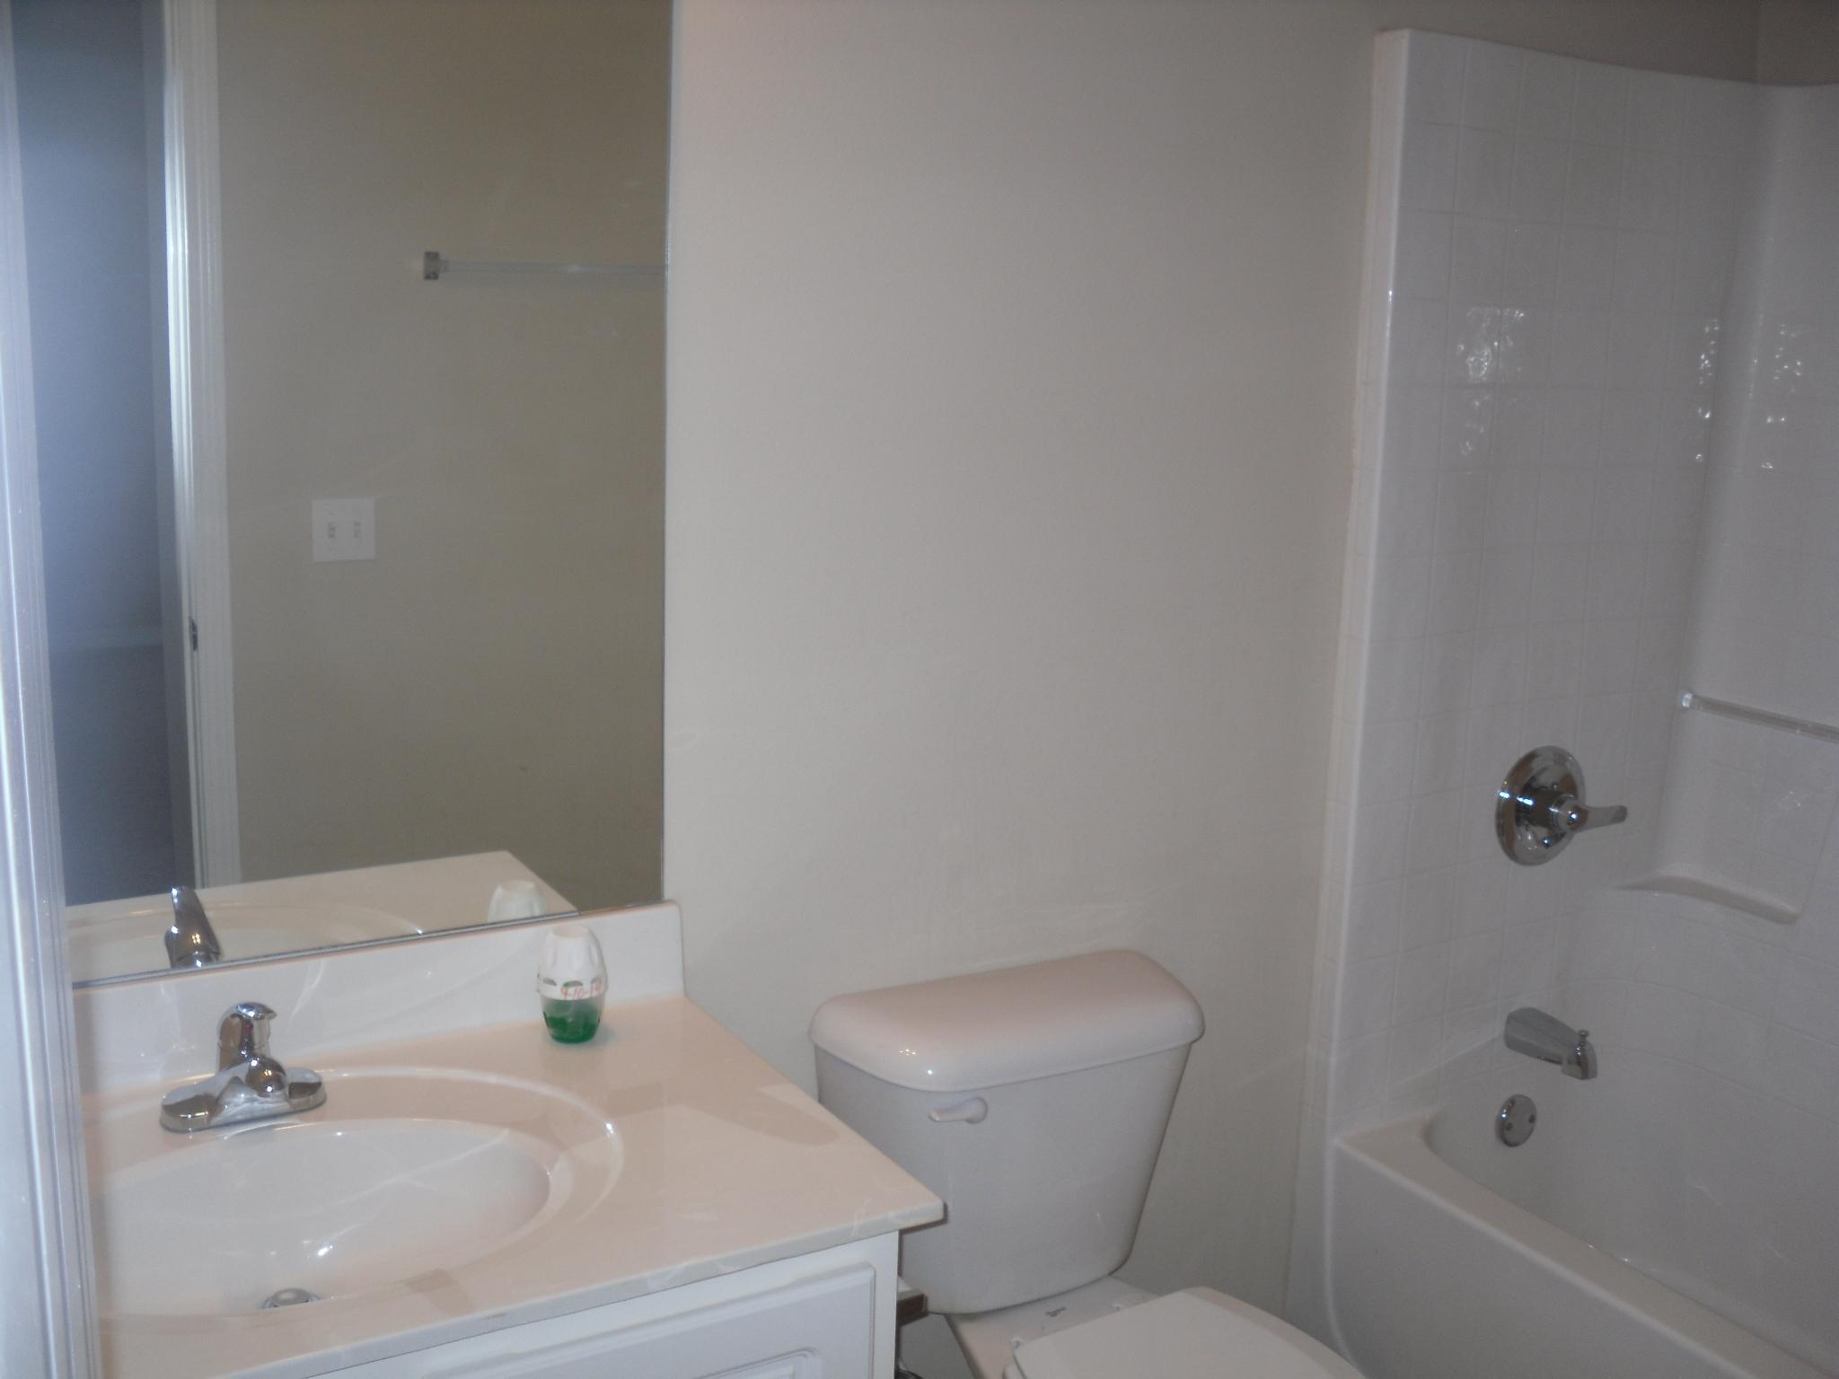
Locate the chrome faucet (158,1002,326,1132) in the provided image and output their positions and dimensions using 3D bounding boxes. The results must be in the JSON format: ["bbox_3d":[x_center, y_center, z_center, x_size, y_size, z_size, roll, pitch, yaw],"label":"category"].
[{"bbox_3d":[-0.601,0.338,1.677,0.147,0.128,0.154,-5,13,-30],"label":"chrome faucet"}]

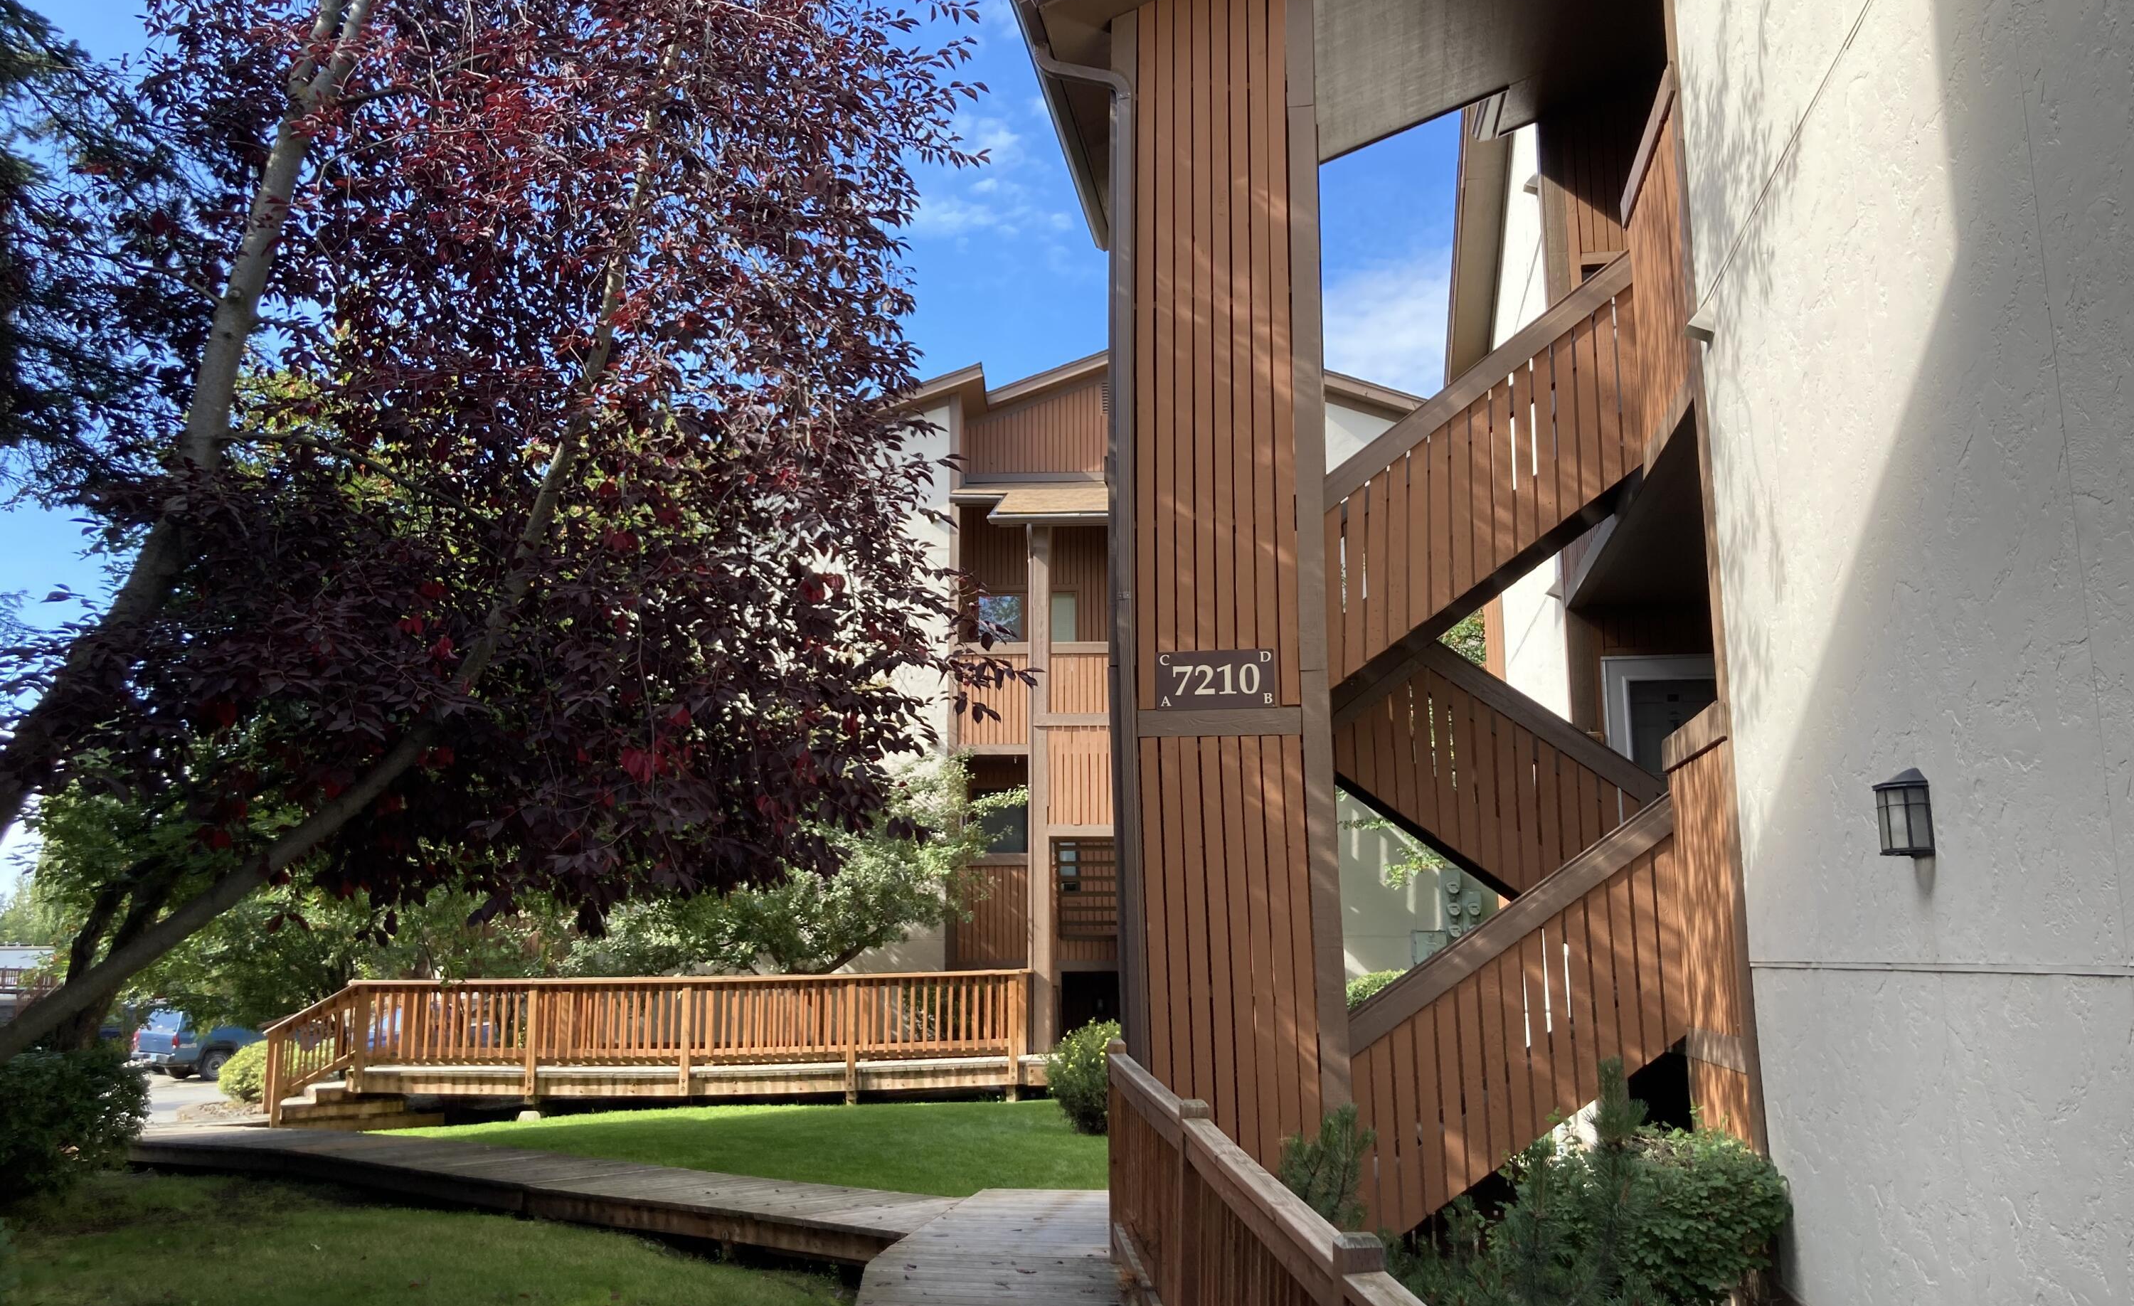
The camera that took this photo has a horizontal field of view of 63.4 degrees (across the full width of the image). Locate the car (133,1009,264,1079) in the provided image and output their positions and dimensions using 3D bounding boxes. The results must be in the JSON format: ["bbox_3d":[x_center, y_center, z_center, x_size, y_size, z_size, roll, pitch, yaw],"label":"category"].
[{"bbox_3d":[-19.961,9.489,42.208,1.800,1.750,4.950,-7,-12,32],"label":"car"}]

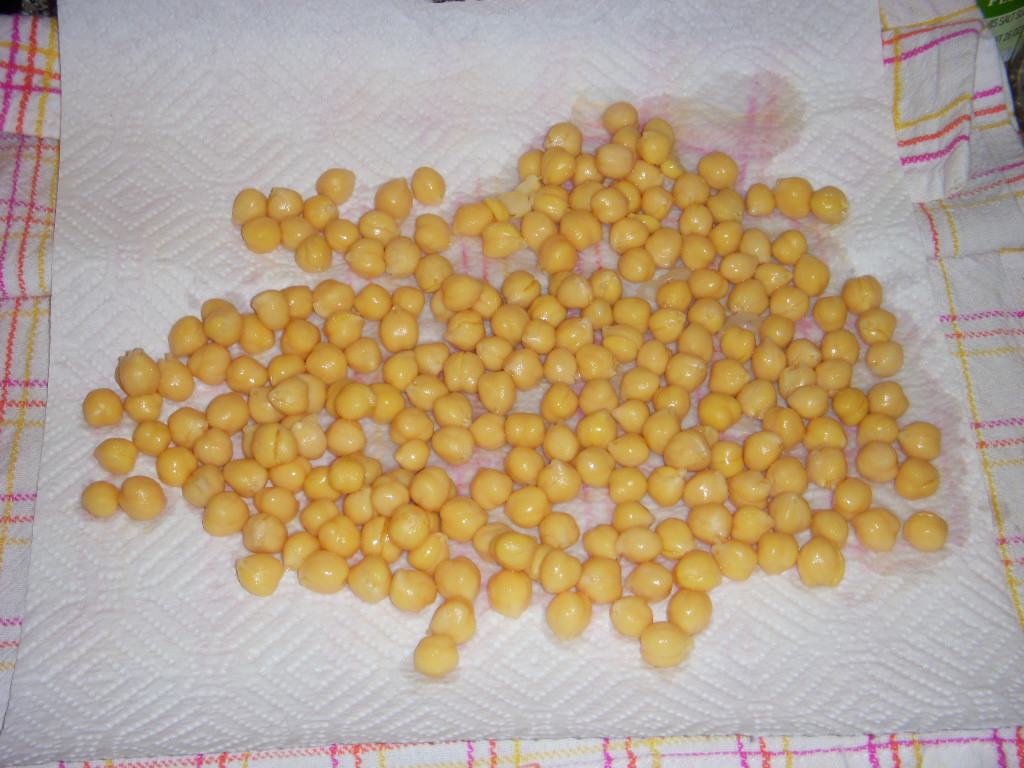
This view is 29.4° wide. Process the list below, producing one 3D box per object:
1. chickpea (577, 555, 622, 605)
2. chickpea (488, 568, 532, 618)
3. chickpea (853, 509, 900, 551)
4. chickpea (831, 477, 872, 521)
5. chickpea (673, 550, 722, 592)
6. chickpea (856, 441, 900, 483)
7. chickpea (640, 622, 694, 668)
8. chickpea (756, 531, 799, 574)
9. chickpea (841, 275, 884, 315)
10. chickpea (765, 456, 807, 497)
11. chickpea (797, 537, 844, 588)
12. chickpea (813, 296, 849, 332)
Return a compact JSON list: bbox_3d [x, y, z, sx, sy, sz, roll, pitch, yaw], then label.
[{"bbox_3d":[0.025,0.055,0.544,0.013,0.012,0.014,0,56,-3],"label":"chickpea"},{"bbox_3d":[-0.001,0.058,0.541,0.013,0.012,0.015,0,56,-3],"label":"chickpea"},{"bbox_3d":[0.104,0.042,0.557,0.014,0.012,0.013,0,56,-3],"label":"chickpea"},{"bbox_3d":[0.098,0.033,0.563,0.011,0.011,0.013,0,56,-3],"label":"chickpea"},{"bbox_3d":[0.052,0.053,0.549,0.014,0.011,0.012,-1,57,0],"label":"chickpea"},{"bbox_3d":[0.106,0.023,0.568,0.012,0.012,0.012,-1,57,0],"label":"chickpea"},{"bbox_3d":[0.043,0.072,0.536,0.015,0.012,0.013,-1,57,0],"label":"chickpea"},{"bbox_3d":[0.075,0.048,0.552,0.012,0.012,0.012,-1,57,0],"label":"chickpea"},{"bbox_3d":[0.108,-0.028,0.604,0.013,0.011,0.013,0,56,-3],"label":"chickpea"},{"bbox_3d":[0.080,0.027,0.566,0.012,0.011,0.012,-1,57,0],"label":"chickpea"},{"bbox_3d":[0.087,0.050,0.550,0.013,0.012,0.015,0,56,-3],"label":"chickpea"},{"bbox_3d":[0.098,-0.021,0.600,0.011,0.010,0.011,0,56,-3],"label":"chickpea"}]

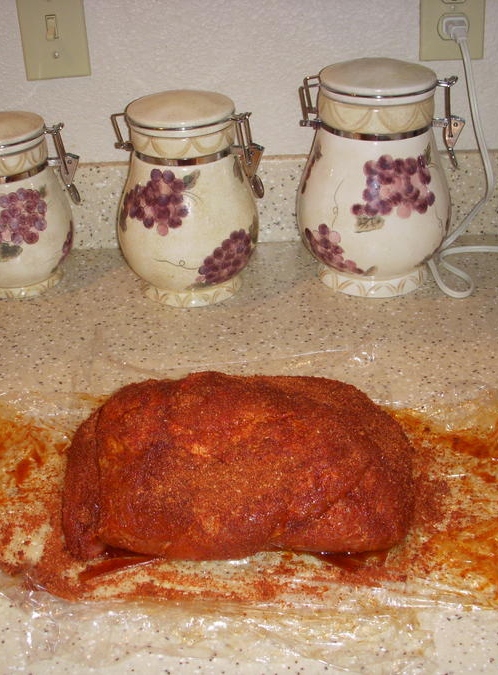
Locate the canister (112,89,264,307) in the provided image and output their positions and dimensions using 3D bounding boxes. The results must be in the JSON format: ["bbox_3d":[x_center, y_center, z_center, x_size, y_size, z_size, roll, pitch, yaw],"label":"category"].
[{"bbox_3d":[-0.059,-0.141,0.997,0.154,0.198,0.146,5,30,12],"label":"canister"}]

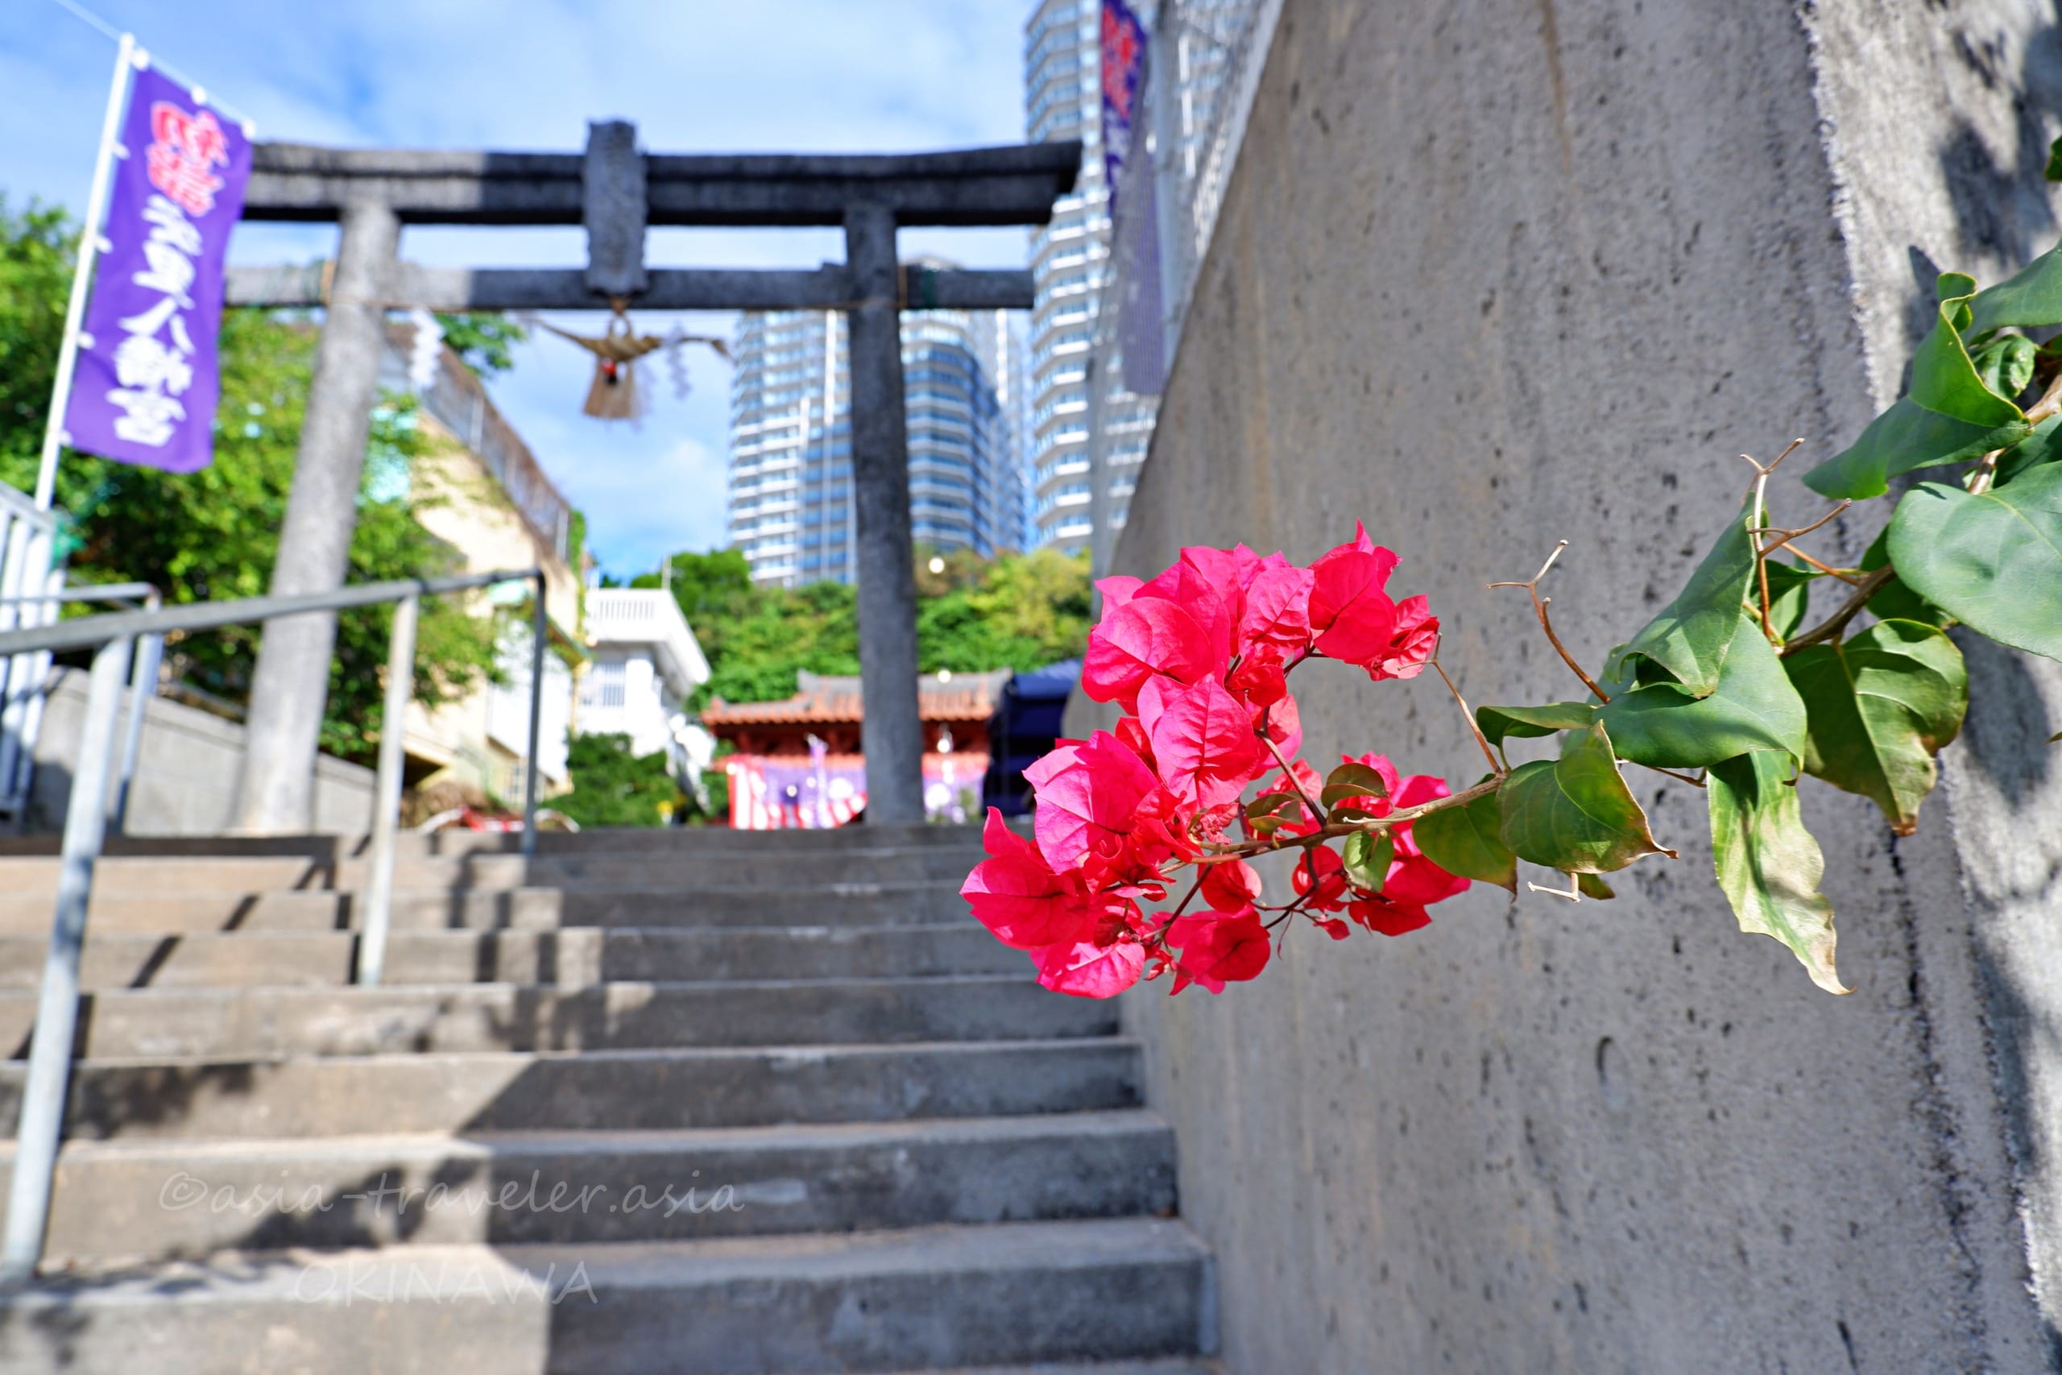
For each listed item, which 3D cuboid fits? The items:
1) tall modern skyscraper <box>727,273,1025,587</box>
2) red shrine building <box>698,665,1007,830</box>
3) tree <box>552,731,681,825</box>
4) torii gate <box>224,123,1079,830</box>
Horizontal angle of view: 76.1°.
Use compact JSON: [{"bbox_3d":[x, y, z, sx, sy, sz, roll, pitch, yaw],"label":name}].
[{"bbox_3d":[-22.955,-7.539,198.450,33.000,101.500,33.000,-5,-13,18],"label":"tall modern skyscraper"},{"bbox_3d":[-2.542,2.324,26.430,7.000,5.500,5.800,-1,-13,-2],"label":"red shrine building"},{"bbox_3d":[-5.988,2.184,18.994,1.900,3.000,1.800,-1,-13,-3],"label":"tree"},{"bbox_3d":[-1.938,-1.045,6.080,4.380,3.550,0.420,-1,-13,-3],"label":"torii gate"}]

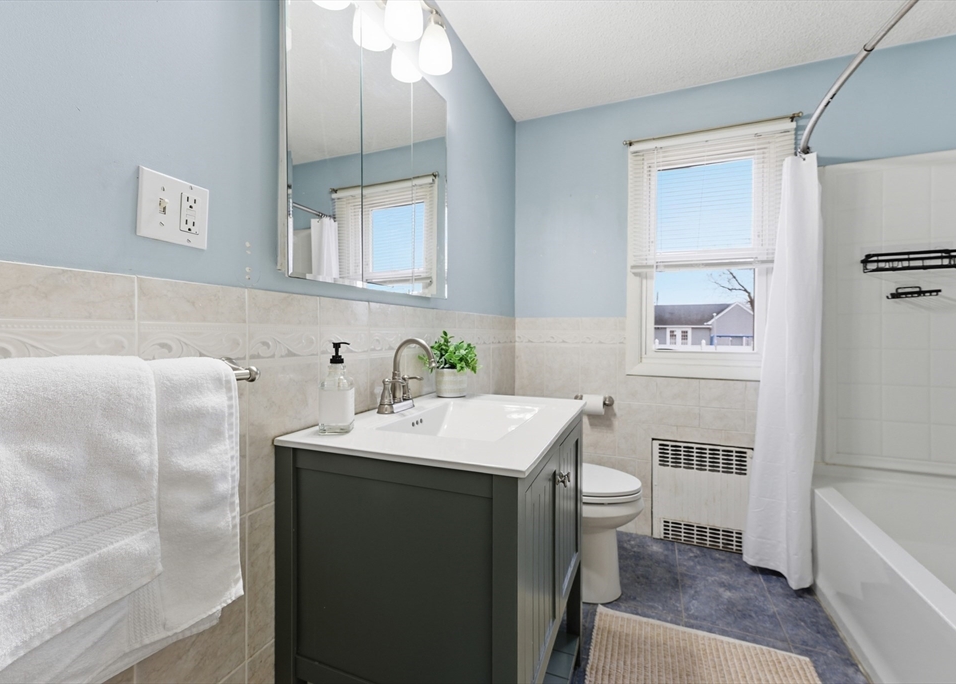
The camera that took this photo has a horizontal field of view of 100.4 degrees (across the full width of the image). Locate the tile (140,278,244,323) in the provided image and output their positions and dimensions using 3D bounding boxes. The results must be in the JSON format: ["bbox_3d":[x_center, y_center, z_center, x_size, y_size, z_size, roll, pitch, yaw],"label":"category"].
[{"bbox_3d":[-0.535,-0.074,0.759,0.010,0.075,0.199,0,1,23],"label":"tile"}]

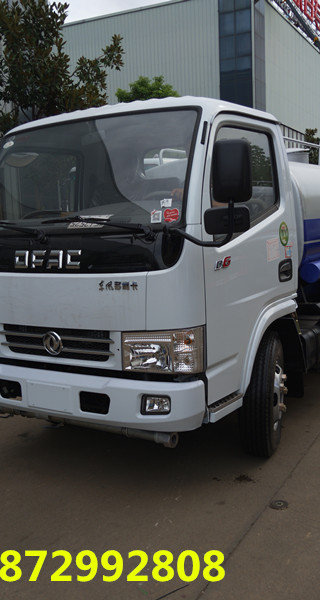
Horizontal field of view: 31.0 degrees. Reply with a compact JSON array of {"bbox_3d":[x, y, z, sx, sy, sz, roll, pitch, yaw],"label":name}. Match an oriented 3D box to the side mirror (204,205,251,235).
[{"bbox_3d":[0.307,-0.364,2.626,0.207,0.131,0.081,-1,8,16],"label":"side mirror"}]

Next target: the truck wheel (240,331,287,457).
[{"bbox_3d":[0.670,0.603,3.710,0.220,0.780,0.780,0,8,17],"label":"truck wheel"}]

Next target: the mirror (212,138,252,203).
[{"bbox_3d":[0.330,-0.584,2.626,0.187,0.303,0.091,-1,8,16],"label":"mirror"}]

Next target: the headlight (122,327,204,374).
[{"bbox_3d":[0.005,0.255,2.857,0.424,0.232,0.192,2,9,34],"label":"headlight"}]

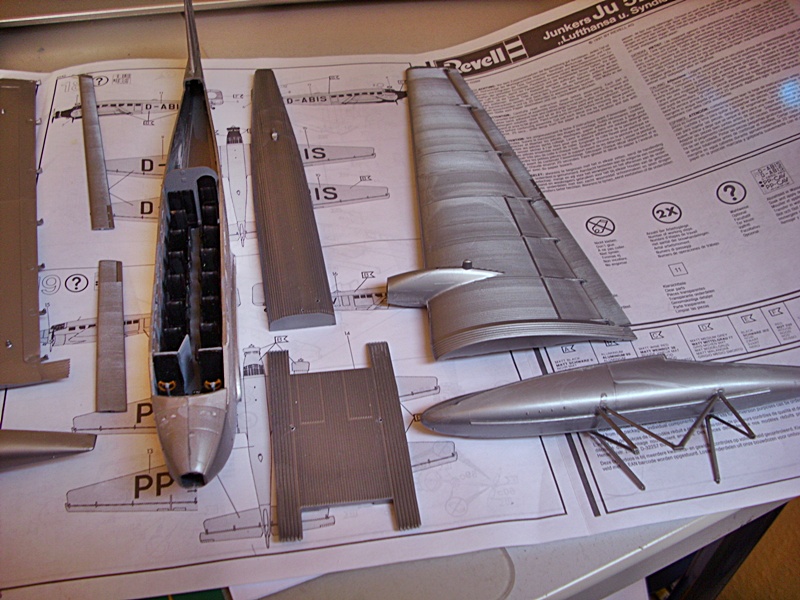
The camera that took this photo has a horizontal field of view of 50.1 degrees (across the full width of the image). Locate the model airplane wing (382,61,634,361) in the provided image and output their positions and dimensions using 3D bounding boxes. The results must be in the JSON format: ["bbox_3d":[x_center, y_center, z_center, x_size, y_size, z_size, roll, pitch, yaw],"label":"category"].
[{"bbox_3d":[0.031,-0.055,0.395,0.095,0.017,0.195,-5,48,-9],"label":"model airplane wing"}]

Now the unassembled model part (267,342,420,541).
[{"bbox_3d":[-0.022,0.047,0.302,0.045,0.007,0.079,-4,48,-8],"label":"unassembled model part"}]

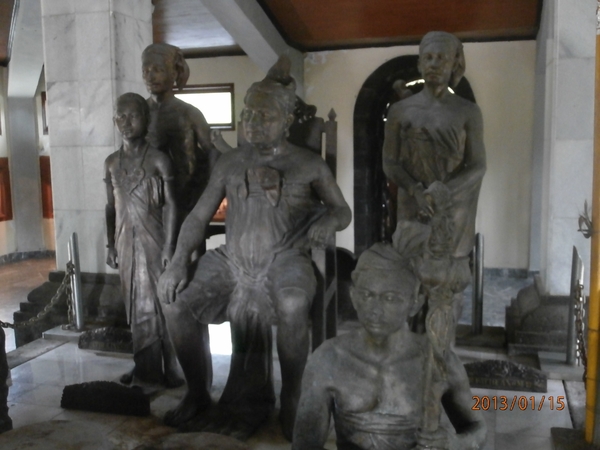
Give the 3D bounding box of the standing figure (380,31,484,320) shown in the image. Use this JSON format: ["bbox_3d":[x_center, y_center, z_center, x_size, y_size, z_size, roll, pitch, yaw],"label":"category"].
[{"bbox_3d":[0.632,-0.091,3.113,0.500,1.610,0.370,1,7,13],"label":"standing figure"}]

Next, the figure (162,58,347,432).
[{"bbox_3d":[-0.171,0.034,2.744,0.670,1.468,0.840,2,7,17],"label":"figure"}]

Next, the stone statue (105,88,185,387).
[{"bbox_3d":[-0.718,0.075,3.001,0.350,1.334,0.290,1,7,14],"label":"stone statue"}]

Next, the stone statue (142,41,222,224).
[{"bbox_3d":[-0.671,-0.103,3.341,0.490,1.604,0.390,2,7,20],"label":"stone statue"}]

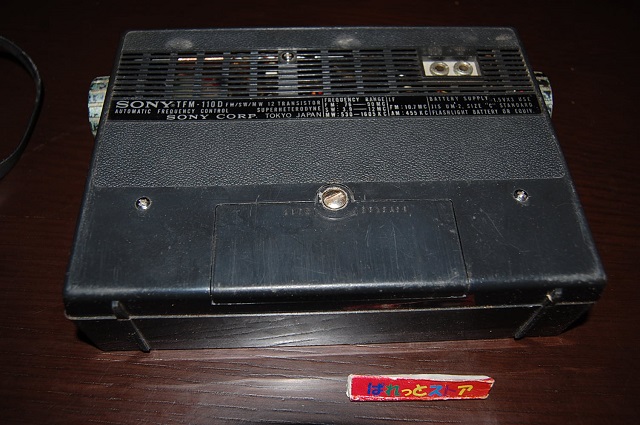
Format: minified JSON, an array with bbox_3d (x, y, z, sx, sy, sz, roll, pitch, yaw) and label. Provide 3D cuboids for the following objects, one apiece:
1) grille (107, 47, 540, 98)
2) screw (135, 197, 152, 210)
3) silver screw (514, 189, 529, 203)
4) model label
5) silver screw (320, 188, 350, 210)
[{"bbox_3d":[0.003,-0.076,0.320,0.223,0.004,0.035,-1,57,-3],"label":"grille"},{"bbox_3d":[-0.081,-0.004,0.269,0.007,0.003,0.007,-1,57,-3],"label":"screw"},{"bbox_3d":[0.096,-0.008,0.278,0.007,0.003,0.007,-1,57,-3],"label":"silver screw"},{"bbox_3d":[0.005,-0.055,0.306,0.225,0.001,0.014,-1,57,-3],"label":"model label"},{"bbox_3d":[0.007,-0.006,0.274,0.012,0.004,0.012,-1,57,-3],"label":"silver screw"}]

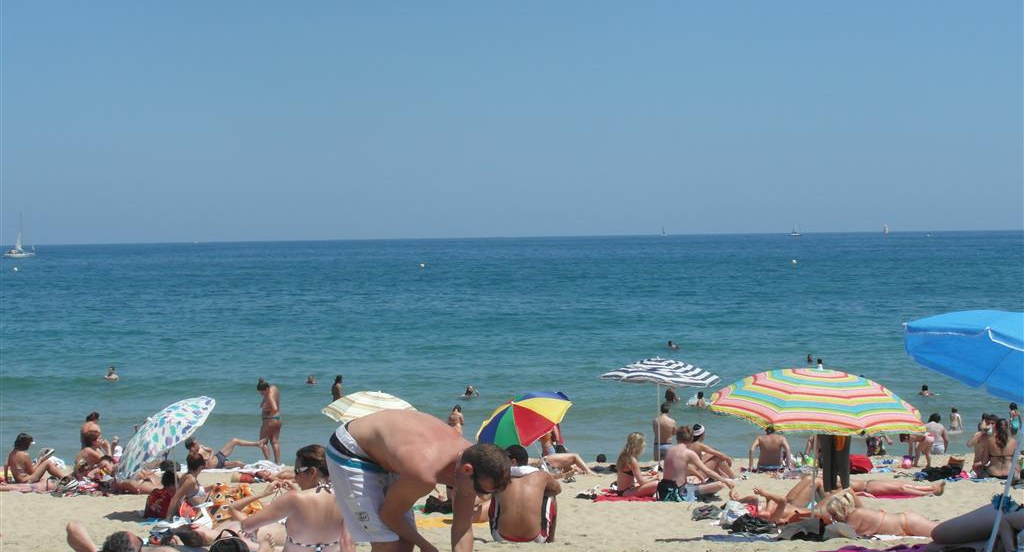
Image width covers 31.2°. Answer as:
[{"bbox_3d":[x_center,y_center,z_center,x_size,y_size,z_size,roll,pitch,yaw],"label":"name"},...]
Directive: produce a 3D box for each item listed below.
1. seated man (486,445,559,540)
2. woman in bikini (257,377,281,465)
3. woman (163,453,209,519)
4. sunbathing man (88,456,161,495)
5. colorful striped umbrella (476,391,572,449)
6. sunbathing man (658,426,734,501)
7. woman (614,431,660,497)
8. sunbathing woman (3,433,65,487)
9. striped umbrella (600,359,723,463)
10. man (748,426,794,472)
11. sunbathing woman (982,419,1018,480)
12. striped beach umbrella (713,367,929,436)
[{"bbox_3d":[0.094,1.779,15.000,0.580,0.770,0.720,-1,1,3],"label":"seated man"},{"bbox_3d":[-4.562,2.709,34.500,0.400,1.600,0.430,0,1,24],"label":"woman in bikini"},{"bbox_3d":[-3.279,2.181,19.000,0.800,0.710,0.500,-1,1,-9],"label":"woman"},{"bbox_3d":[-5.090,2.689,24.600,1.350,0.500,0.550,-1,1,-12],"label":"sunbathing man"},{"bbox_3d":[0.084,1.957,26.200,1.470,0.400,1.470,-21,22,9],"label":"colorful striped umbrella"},{"bbox_3d":[2.020,2.075,20.300,0.580,0.800,0.720,0,2,43],"label":"sunbathing man"},{"bbox_3d":[1.562,2.304,22.300,0.660,0.800,0.520,-1,1,-21],"label":"woman"},{"bbox_3d":[-7.207,2.781,27.800,0.980,0.770,0.520,-1,1,-5],"label":"sunbathing woman"},{"bbox_3d":[2.470,2.262,30.500,2.000,1.860,2.000,-1,1,0],"label":"striped umbrella"},{"bbox_3d":[4.234,2.814,30.100,0.660,0.810,0.950,-1,1,0],"label":"man"},{"bbox_3d":[6.939,2.459,26.000,0.520,0.840,0.800,-1,1,6],"label":"sunbathing woman"},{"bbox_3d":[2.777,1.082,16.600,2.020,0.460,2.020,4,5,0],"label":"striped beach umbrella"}]

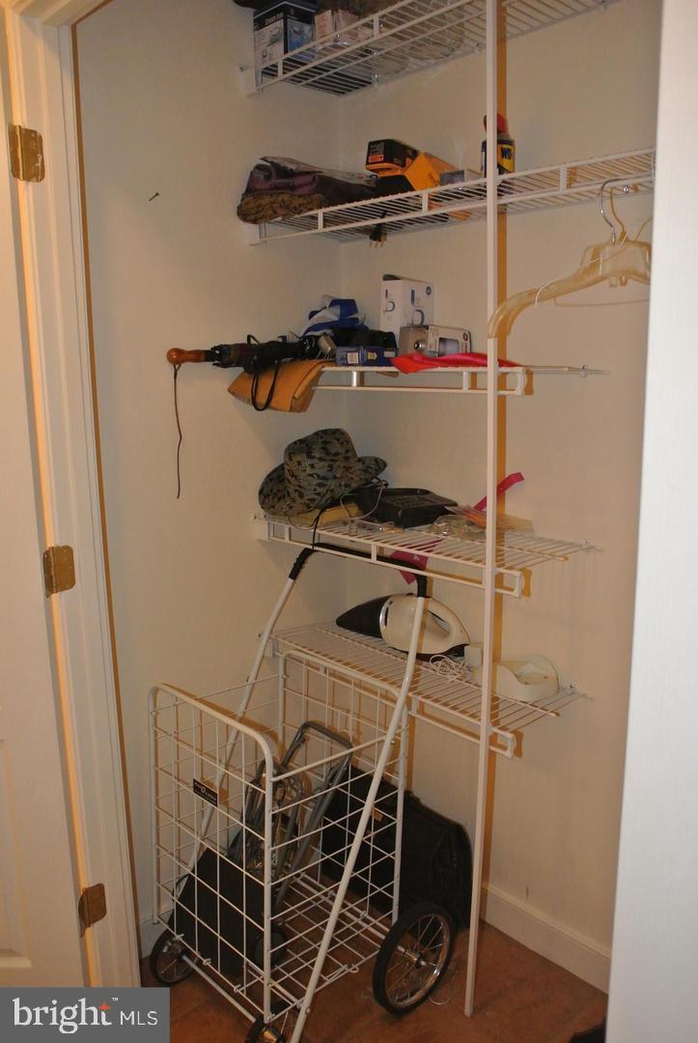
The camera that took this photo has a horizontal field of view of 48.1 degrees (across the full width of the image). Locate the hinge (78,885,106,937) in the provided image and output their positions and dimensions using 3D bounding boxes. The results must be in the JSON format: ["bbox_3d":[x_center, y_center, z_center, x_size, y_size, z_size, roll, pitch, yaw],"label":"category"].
[{"bbox_3d":[-0.538,0.800,1.623,0.018,0.089,0.070,7,13,33],"label":"hinge"}]

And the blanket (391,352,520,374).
[{"bbox_3d":[0.211,-0.321,1.564,0.130,0.036,0.250,-11,15,-42],"label":"blanket"}]

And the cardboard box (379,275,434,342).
[{"bbox_3d":[0.134,-0.445,1.783,0.055,0.190,0.124,9,15,39],"label":"cardboard box"}]

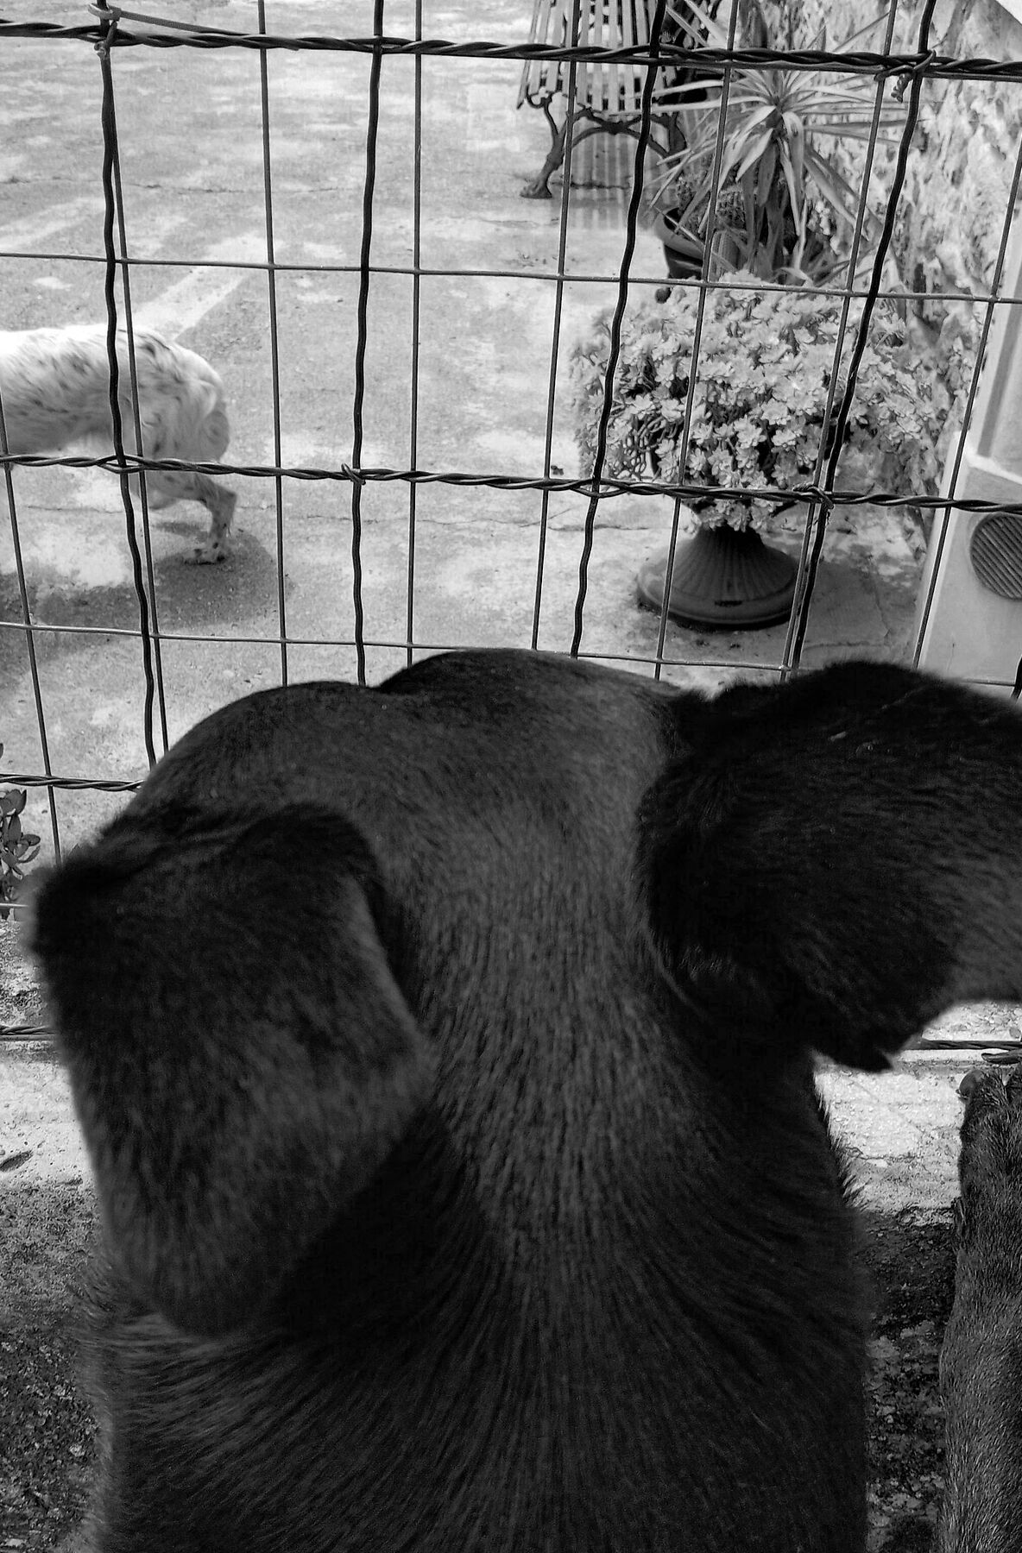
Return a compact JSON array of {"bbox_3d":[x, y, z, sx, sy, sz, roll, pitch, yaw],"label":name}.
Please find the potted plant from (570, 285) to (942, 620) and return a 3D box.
[{"bbox_3d":[0.480,-0.680,3.354,0.710,0.640,0.710,4,33,0],"label":"potted plant"}]

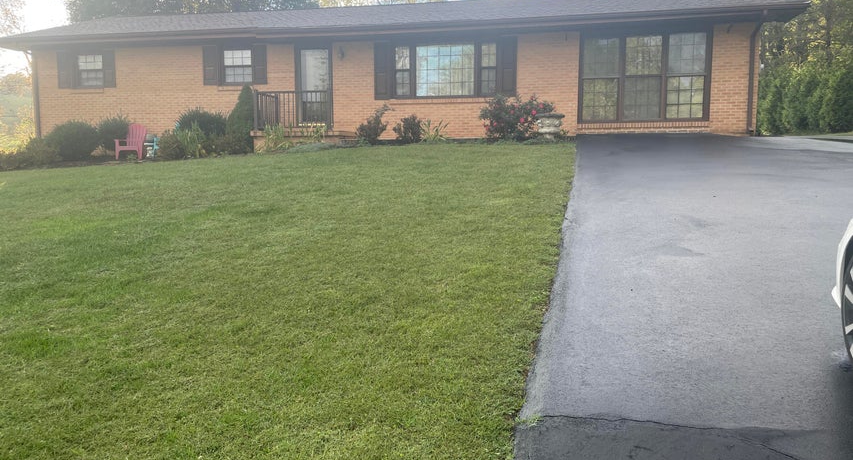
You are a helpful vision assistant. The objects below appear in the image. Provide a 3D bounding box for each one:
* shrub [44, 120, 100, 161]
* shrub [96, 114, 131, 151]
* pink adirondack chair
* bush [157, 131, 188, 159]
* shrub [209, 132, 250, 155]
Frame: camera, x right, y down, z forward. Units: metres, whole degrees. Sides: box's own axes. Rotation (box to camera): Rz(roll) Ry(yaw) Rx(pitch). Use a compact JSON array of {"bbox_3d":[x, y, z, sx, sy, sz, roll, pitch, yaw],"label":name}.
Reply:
[{"bbox_3d":[-9.023,-2.281,16.332,1.320,1.040,1.200,1,6,12],"label":"shrub"},{"bbox_3d":[-8.039,-2.468,16.511,0.930,1.000,0.920,1,6,12],"label":"shrub"},{"bbox_3d":[-7.244,-2.170,15.854,0.710,0.930,0.820,-1,6,-6],"label":"pink adirondack chair"},{"bbox_3d":[-6.302,-2.097,15.900,0.800,0.760,0.780,1,6,12],"label":"bush"},{"bbox_3d":[-4.729,-2.077,15.420,1.000,0.560,0.800,1,6,12],"label":"shrub"}]

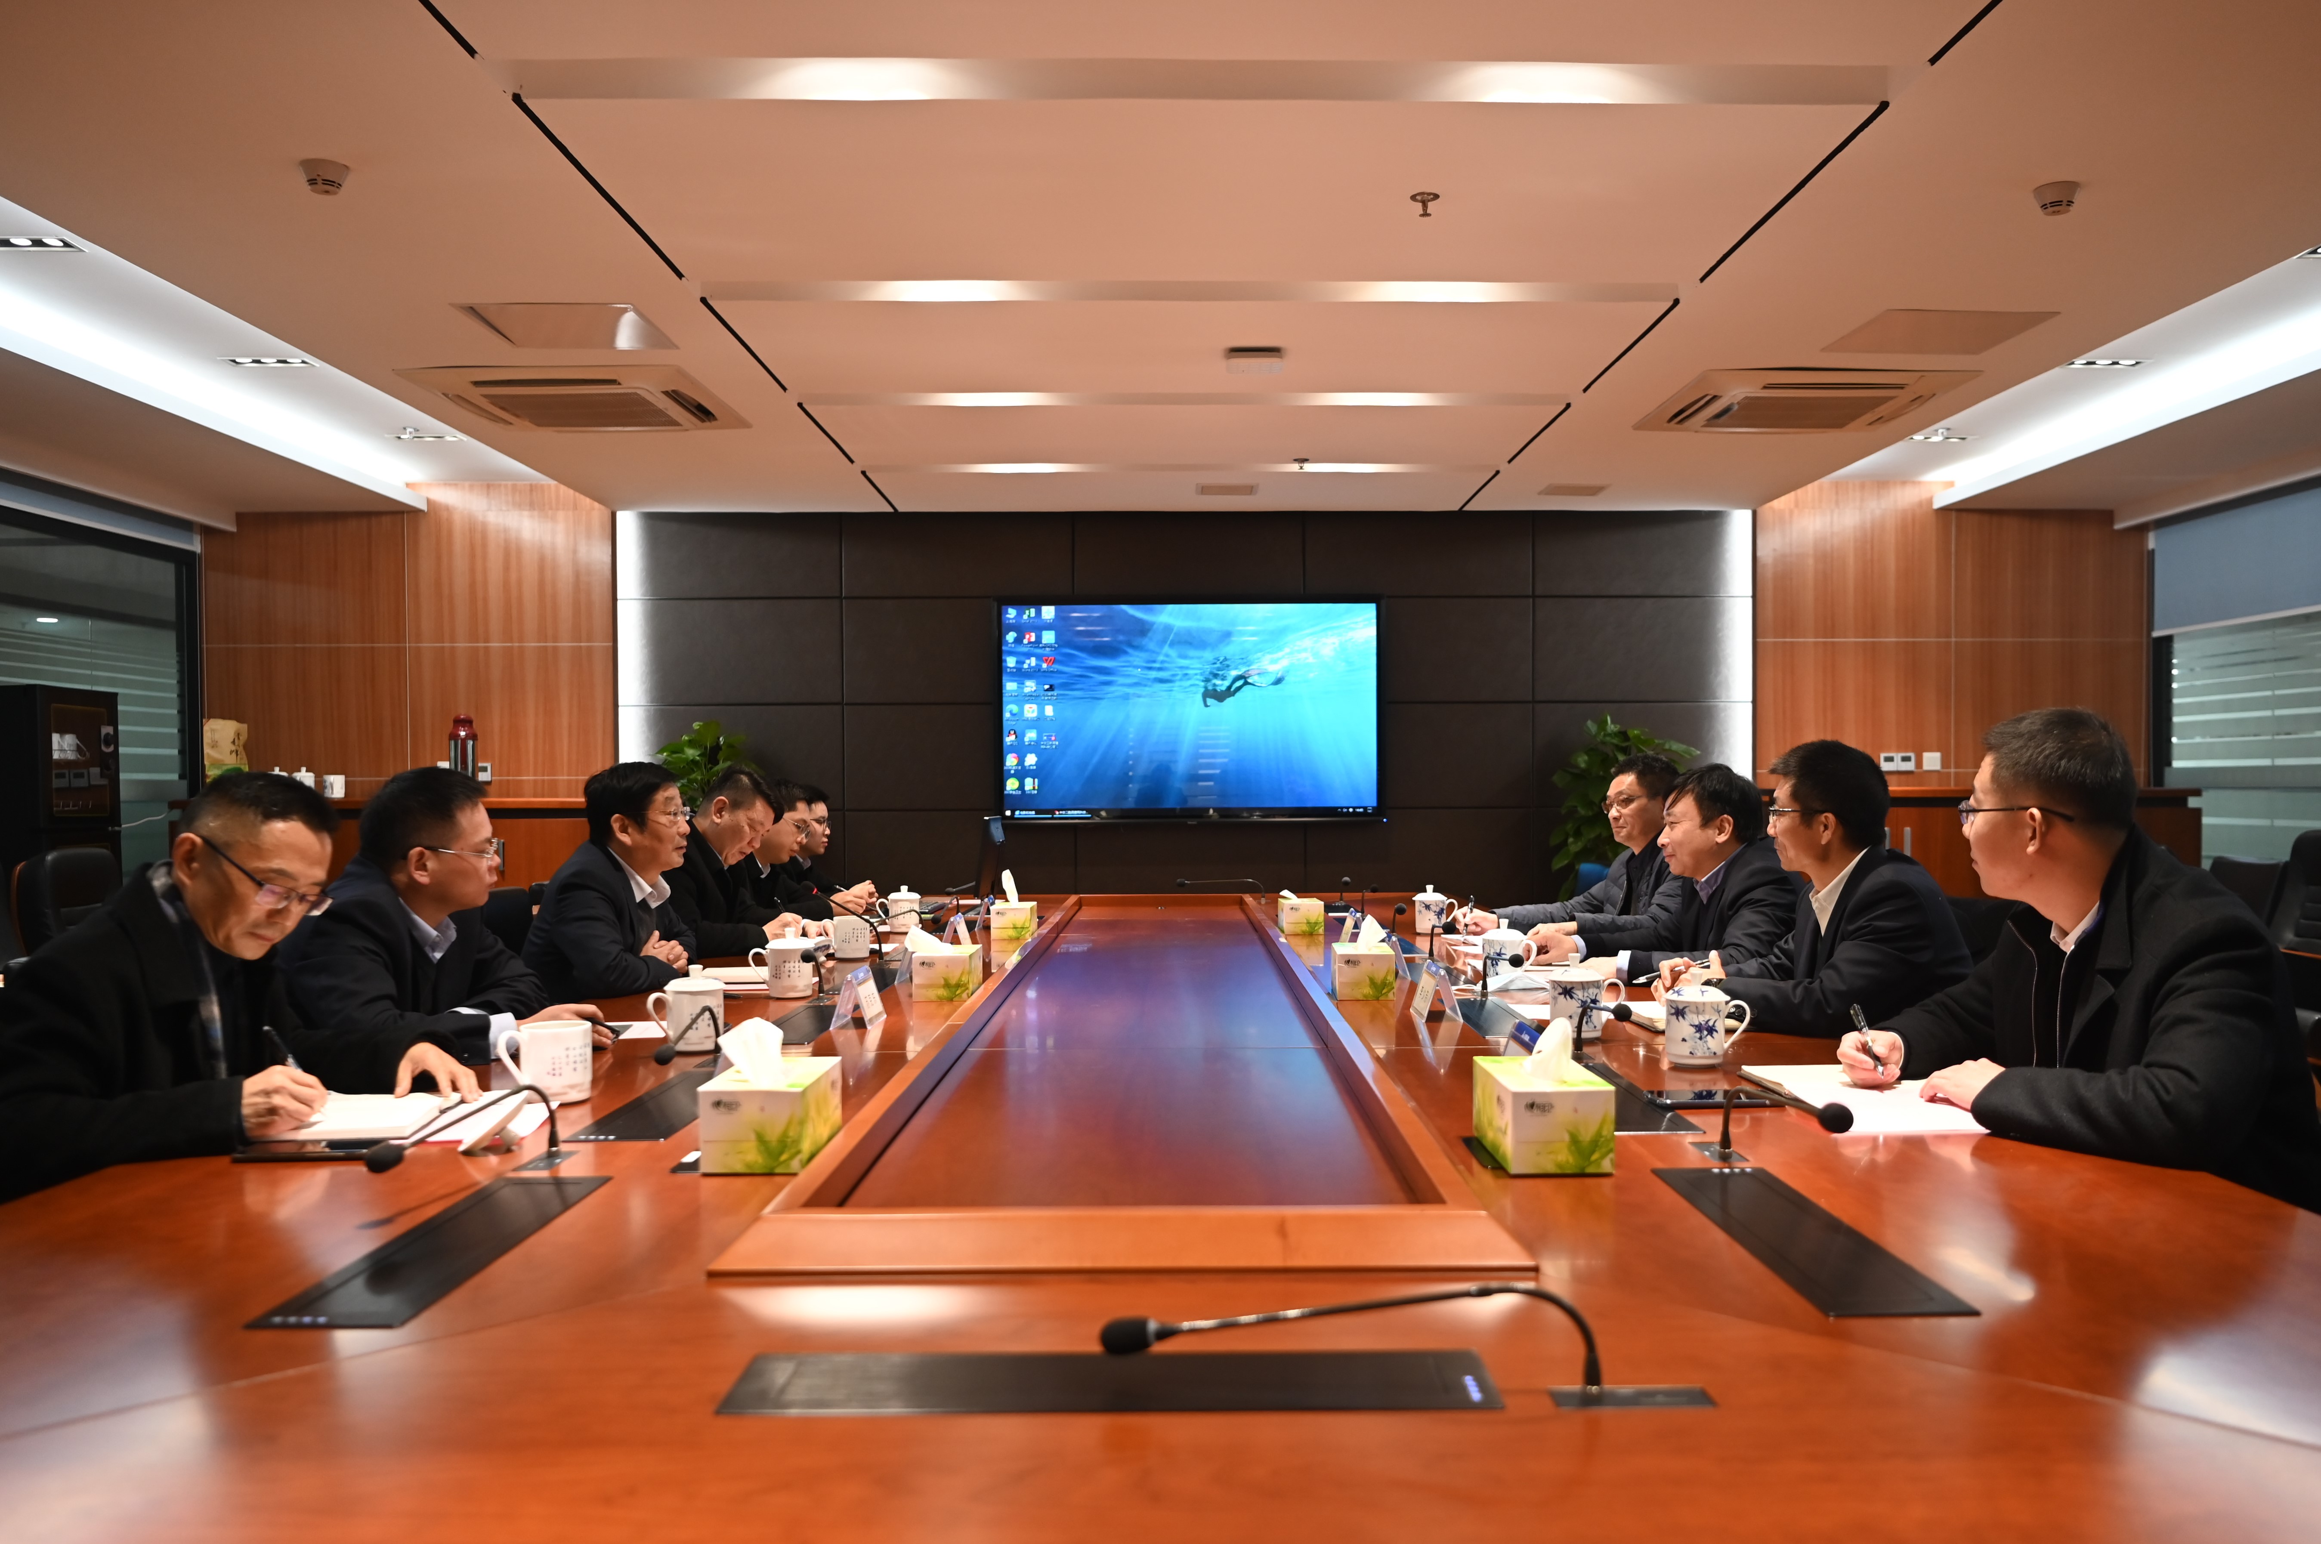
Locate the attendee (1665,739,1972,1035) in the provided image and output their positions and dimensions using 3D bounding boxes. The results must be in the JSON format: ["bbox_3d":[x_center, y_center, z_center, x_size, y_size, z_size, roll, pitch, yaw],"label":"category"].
[{"bbox_3d":[1.190,0.573,2.861,0.630,1.280,0.540,0,-1,15],"label":"attendee"}]

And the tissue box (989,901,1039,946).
[{"bbox_3d":[-0.444,0.453,4.692,0.117,0.094,0.200,0,-1,0],"label":"tissue box"}]

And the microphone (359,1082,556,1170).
[{"bbox_3d":[-0.731,0.395,1.639,0.040,0.097,0.280,0,-1,16],"label":"microphone"}]

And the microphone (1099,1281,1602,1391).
[{"bbox_3d":[0.130,0.388,1.057,0.343,0.075,0.035,0,-1,0],"label":"microphone"}]

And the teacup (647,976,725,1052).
[{"bbox_3d":[-0.774,0.386,2.521,0.122,0.129,0.090,0,-1,0],"label":"teacup"}]

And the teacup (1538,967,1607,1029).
[{"bbox_3d":[0.727,0.384,2.632,0.128,0.129,0.090,0,-1,0],"label":"teacup"}]

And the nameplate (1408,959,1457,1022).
[{"bbox_3d":[0.509,0.406,2.860,0.070,0.092,0.165,0,-1,0],"label":"nameplate"}]

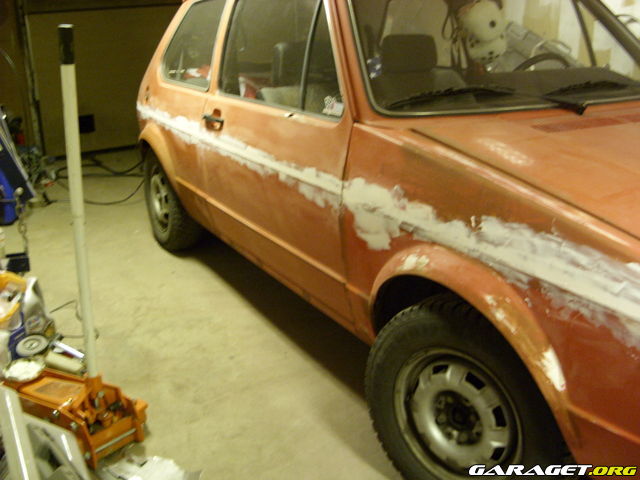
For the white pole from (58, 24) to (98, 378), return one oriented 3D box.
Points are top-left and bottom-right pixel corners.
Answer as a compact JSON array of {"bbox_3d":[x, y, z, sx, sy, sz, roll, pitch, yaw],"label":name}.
[{"bbox_3d":[-0.635,-0.057,1.865,0.037,0.985,0.037,3,21,0],"label":"white pole"}]

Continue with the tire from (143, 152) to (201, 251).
[{"bbox_3d":[-0.776,-0.224,3.716,0.168,0.575,0.575,-10,20,-27],"label":"tire"}]

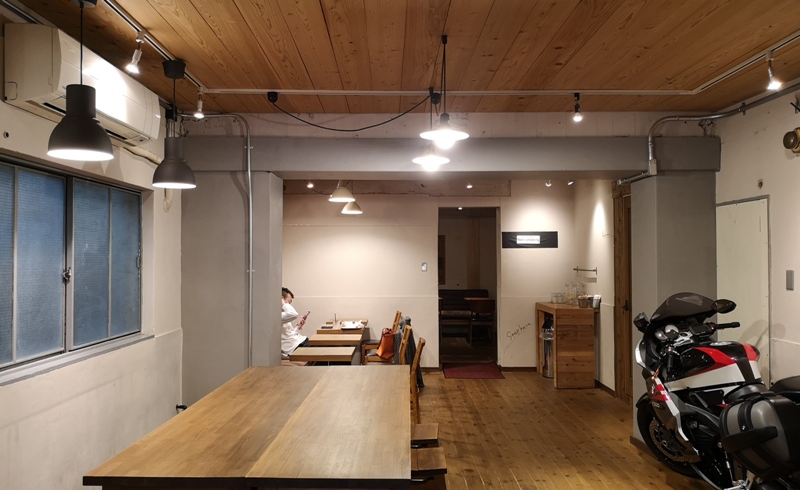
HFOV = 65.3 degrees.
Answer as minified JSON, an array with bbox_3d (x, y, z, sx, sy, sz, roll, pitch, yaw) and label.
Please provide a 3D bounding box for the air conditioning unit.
[{"bbox_3d":[-1.417,-0.683,2.900,0.225,0.300,1.045,0,-1,-1],"label":"air conditioning unit"}]

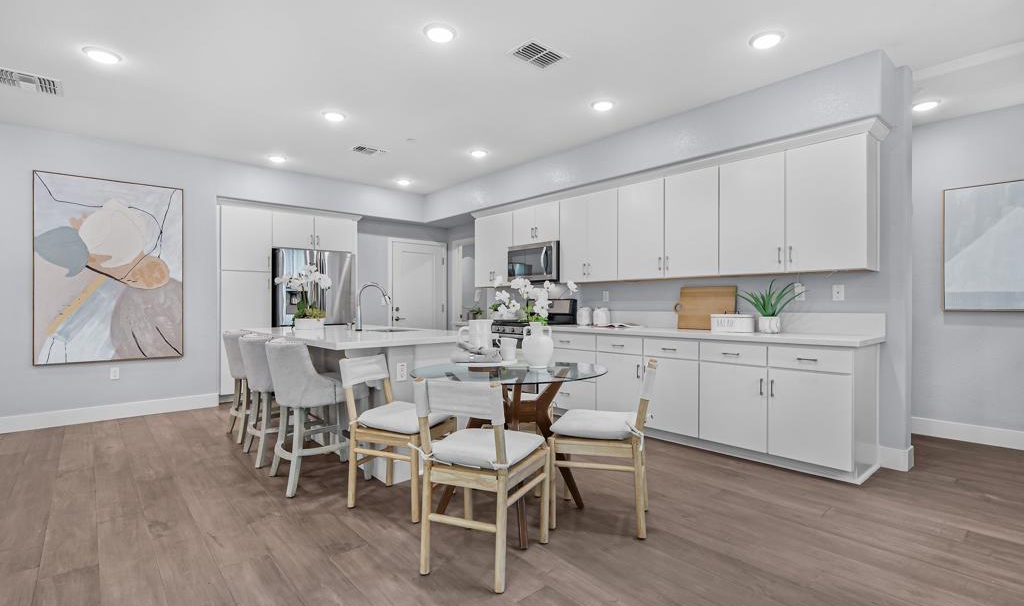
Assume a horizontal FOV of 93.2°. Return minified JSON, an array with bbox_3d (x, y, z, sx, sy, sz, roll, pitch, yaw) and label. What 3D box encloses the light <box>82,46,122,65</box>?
[{"bbox_3d":[-2.666,-1.597,3.147,0.211,0.030,0.211,0,0,-42],"label":"light"}]

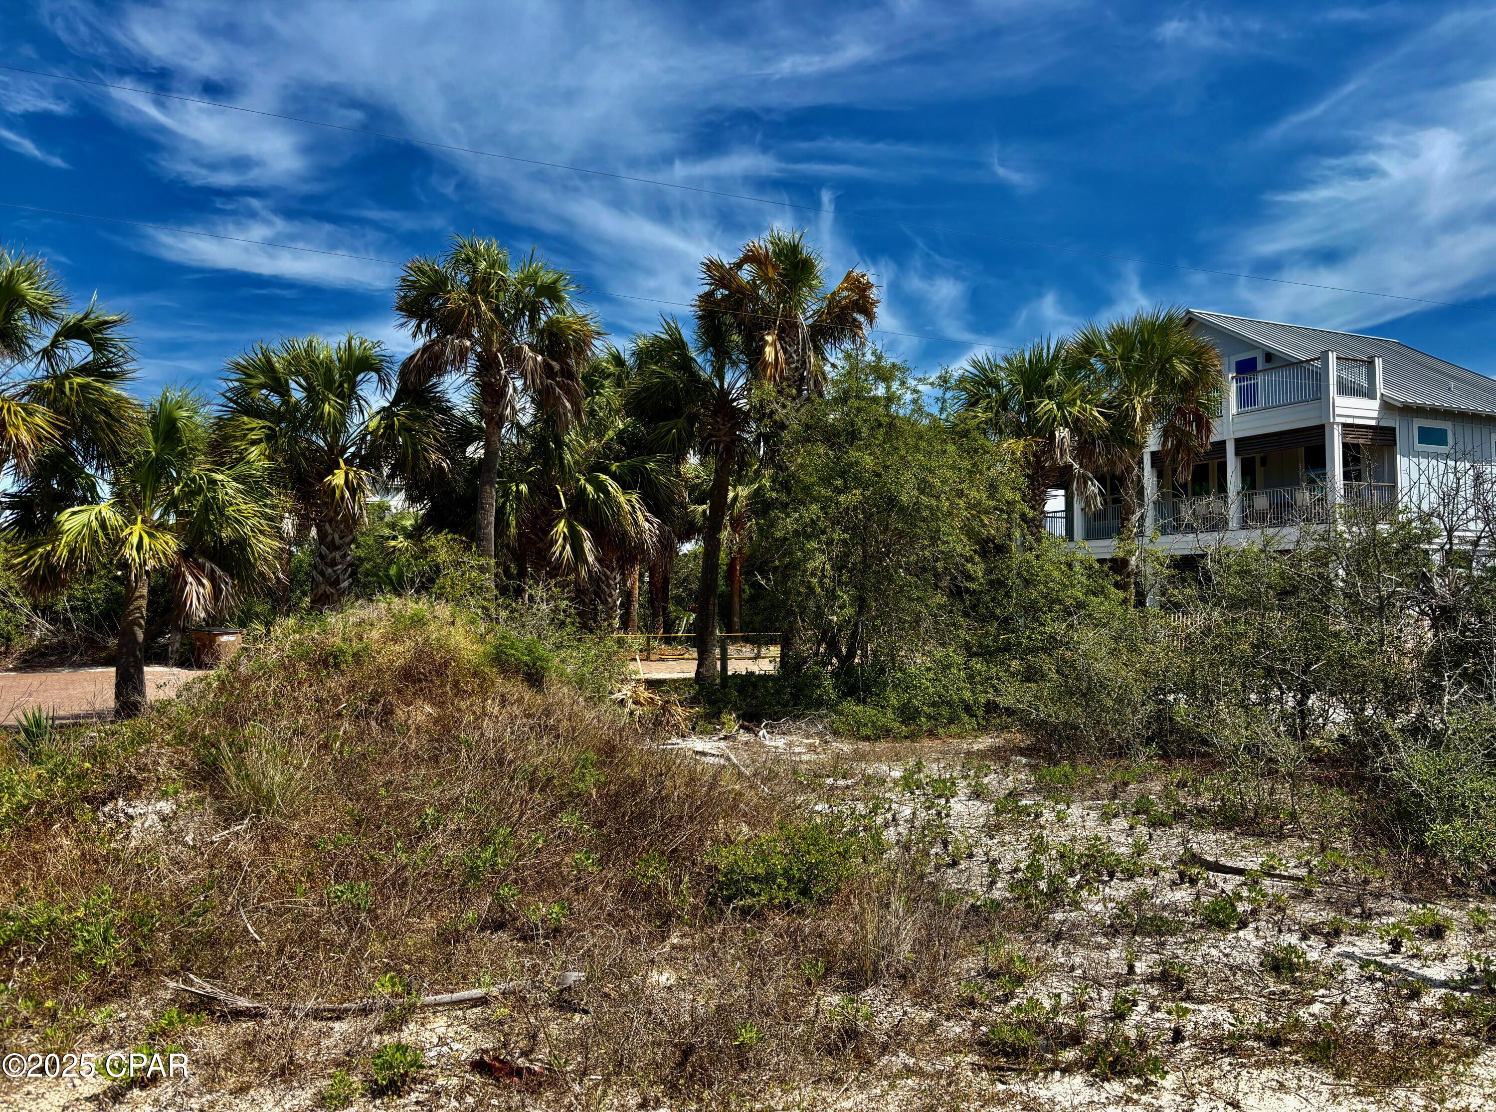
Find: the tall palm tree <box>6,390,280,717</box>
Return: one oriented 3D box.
[{"bbox_3d":[-9.161,-0.060,17.019,4.050,4.930,3.900,0,-3,0],"label":"tall palm tree"}]

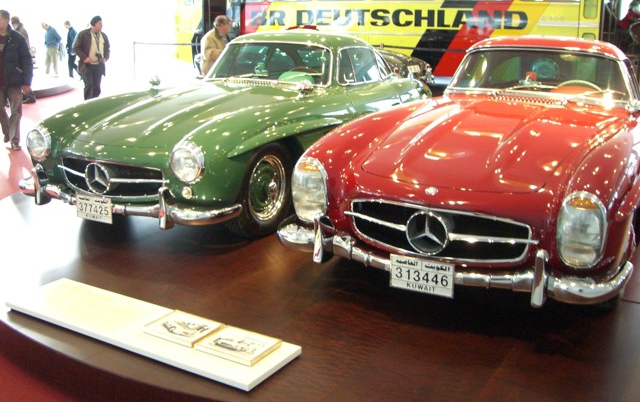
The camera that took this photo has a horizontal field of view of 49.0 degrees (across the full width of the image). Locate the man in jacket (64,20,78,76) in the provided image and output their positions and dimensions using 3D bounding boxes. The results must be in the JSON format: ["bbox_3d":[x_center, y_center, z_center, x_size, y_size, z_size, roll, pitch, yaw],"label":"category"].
[{"bbox_3d":[-7.010,-4.263,19.900,0.600,1.670,0.500,-4,15,-17],"label":"man in jacket"}]

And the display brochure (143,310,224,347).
[{"bbox_3d":[-0.618,0.581,3.206,0.300,0.025,0.220,9,17,30],"label":"display brochure"}]

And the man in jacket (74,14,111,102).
[{"bbox_3d":[-3.563,-2.078,11.100,0.620,1.720,0.420,-10,18,-36],"label":"man in jacket"}]

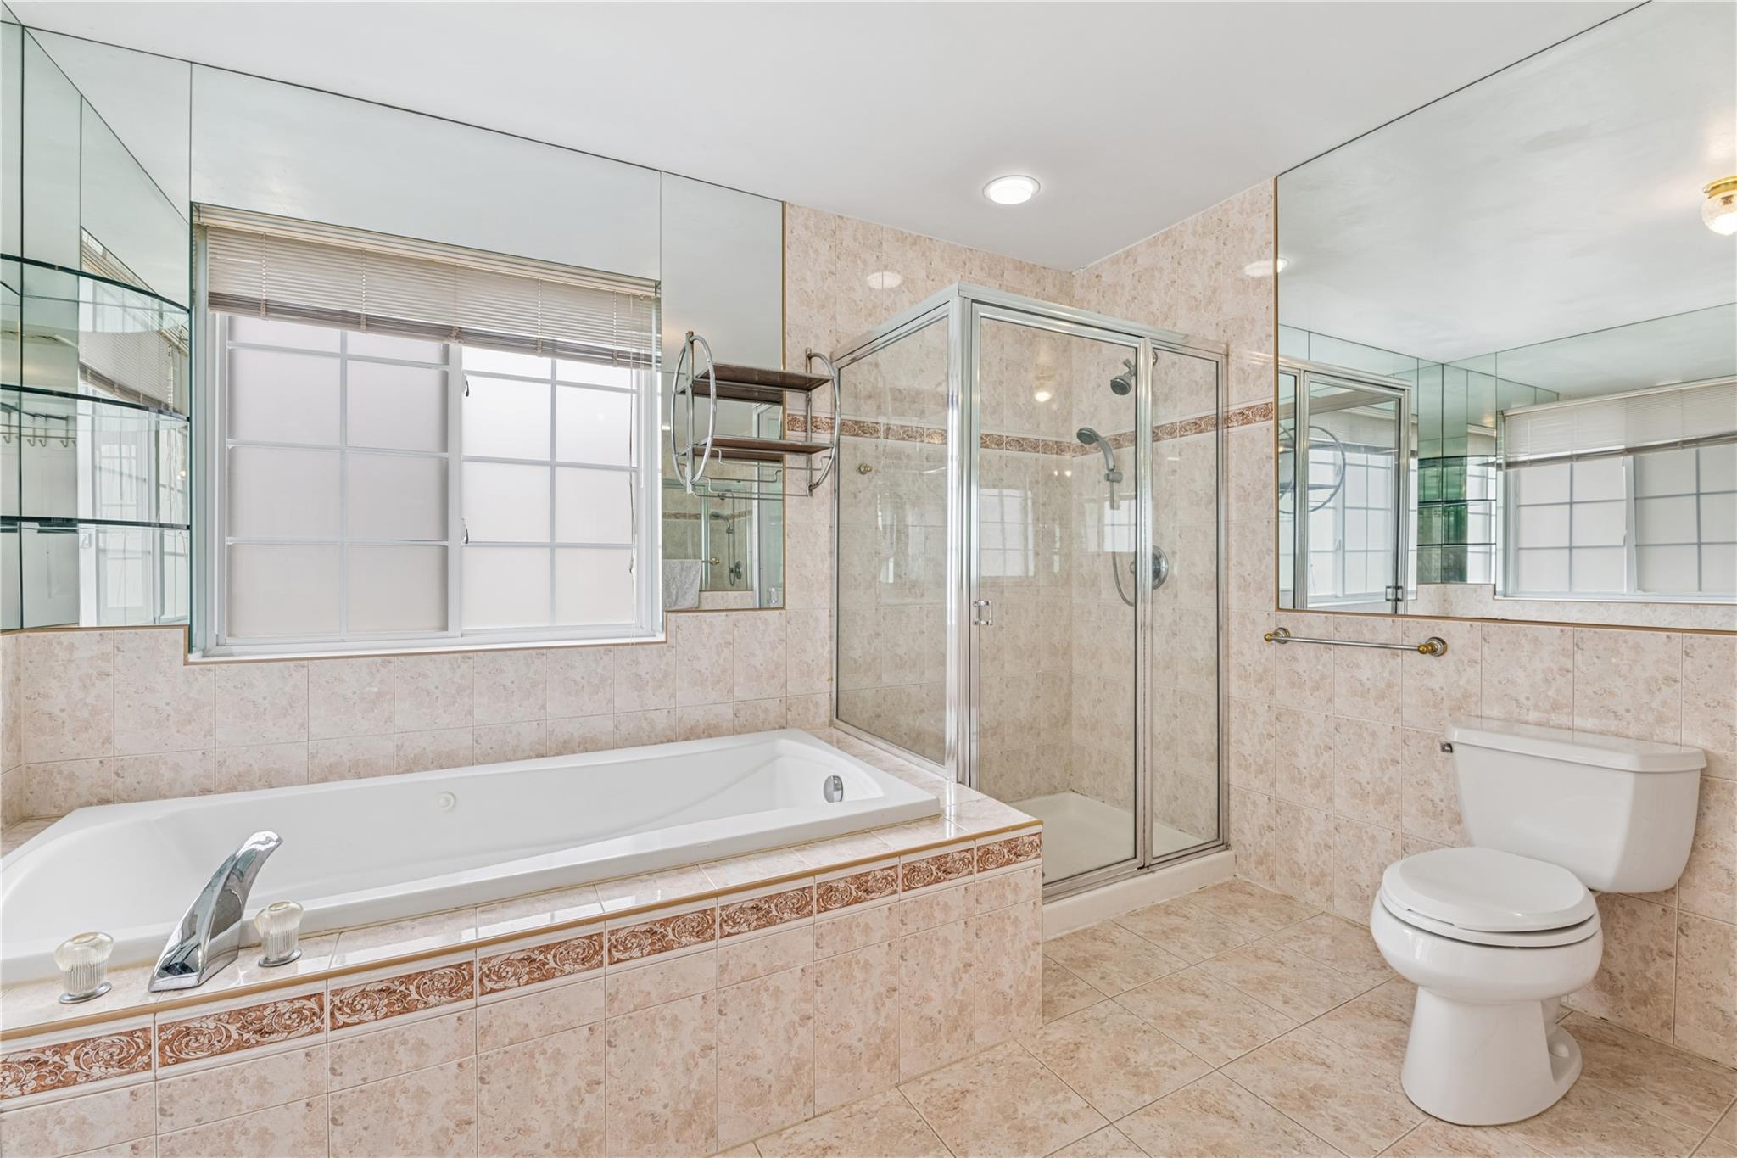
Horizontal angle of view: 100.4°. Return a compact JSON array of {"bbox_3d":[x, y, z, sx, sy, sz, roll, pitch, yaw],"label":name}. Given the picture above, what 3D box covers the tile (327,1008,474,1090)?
[{"bbox_3d":[-0.726,0.735,1.136,0.199,0.077,0.010,-1,1,-28],"label":"tile"}]

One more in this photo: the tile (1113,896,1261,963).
[{"bbox_3d":[1.003,1.103,2.274,0.315,0.010,0.302,0,0,-27],"label":"tile"}]

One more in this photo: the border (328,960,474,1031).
[{"bbox_3d":[-0.727,0.652,1.134,0.199,0.063,0.010,-1,1,-28],"label":"border"}]

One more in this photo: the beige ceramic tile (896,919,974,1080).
[{"bbox_3d":[0.156,0.946,1.631,0.204,0.321,0.010,0,0,-27],"label":"beige ceramic tile"}]

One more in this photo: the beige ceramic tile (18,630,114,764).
[{"bbox_3d":[-2.035,0.298,1.845,0.168,0.330,0.010,0,0,-27],"label":"beige ceramic tile"}]

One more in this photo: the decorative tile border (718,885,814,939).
[{"bbox_3d":[-0.200,0.651,1.411,0.199,0.063,0.010,-1,1,-28],"label":"decorative tile border"}]

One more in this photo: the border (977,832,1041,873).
[{"bbox_3d":[0.334,0.651,1.724,0.196,0.065,0.010,-1,1,-27],"label":"border"}]

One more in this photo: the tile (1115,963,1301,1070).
[{"bbox_3d":[0.829,1.076,1.792,0.310,0.010,0.310,-1,1,-28],"label":"tile"}]

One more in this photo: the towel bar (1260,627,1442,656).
[{"bbox_3d":[1.459,0.191,2.208,0.080,0.056,0.510,-1,1,-28],"label":"towel bar"}]

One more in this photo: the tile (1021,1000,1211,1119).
[{"bbox_3d":[0.550,1.079,1.640,0.310,0.010,0.310,-1,1,-28],"label":"tile"}]

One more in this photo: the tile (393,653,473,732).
[{"bbox_3d":[-1.262,0.326,2.106,0.200,0.225,0.010,-1,1,-28],"label":"tile"}]

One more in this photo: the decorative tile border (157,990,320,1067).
[{"bbox_3d":[-0.921,0.664,1.071,0.192,0.062,0.010,0,0,-27],"label":"decorative tile border"}]

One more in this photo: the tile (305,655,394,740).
[{"bbox_3d":[-1.482,0.340,2.083,0.203,0.226,0.010,-1,1,-27],"label":"tile"}]

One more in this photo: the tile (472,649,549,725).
[{"bbox_3d":[-1.120,0.336,2.267,0.203,0.226,0.010,-1,1,-27],"label":"tile"}]

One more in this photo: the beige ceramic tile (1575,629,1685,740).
[{"bbox_3d":[1.846,0.283,1.763,0.010,0.329,0.190,-1,1,-30],"label":"beige ceramic tile"}]

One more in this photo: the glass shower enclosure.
[{"bbox_3d":[0.595,0.072,2.698,1.197,1.857,0.778,-1,1,-29],"label":"glass shower enclosure"}]

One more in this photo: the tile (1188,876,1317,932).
[{"bbox_3d":[1.253,1.077,2.383,0.315,0.010,0.316,-1,1,-28],"label":"tile"}]

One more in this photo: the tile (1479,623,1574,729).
[{"bbox_3d":[1.692,0.284,1.864,0.010,0.315,0.200,-1,1,-28],"label":"tile"}]

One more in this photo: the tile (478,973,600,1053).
[{"bbox_3d":[-0.551,0.735,1.227,0.199,0.077,0.010,-1,1,-28],"label":"tile"}]

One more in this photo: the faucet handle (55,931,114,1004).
[{"bbox_3d":[-1.137,0.565,1.052,0.058,0.074,0.058,0,0,-27],"label":"faucet handle"}]

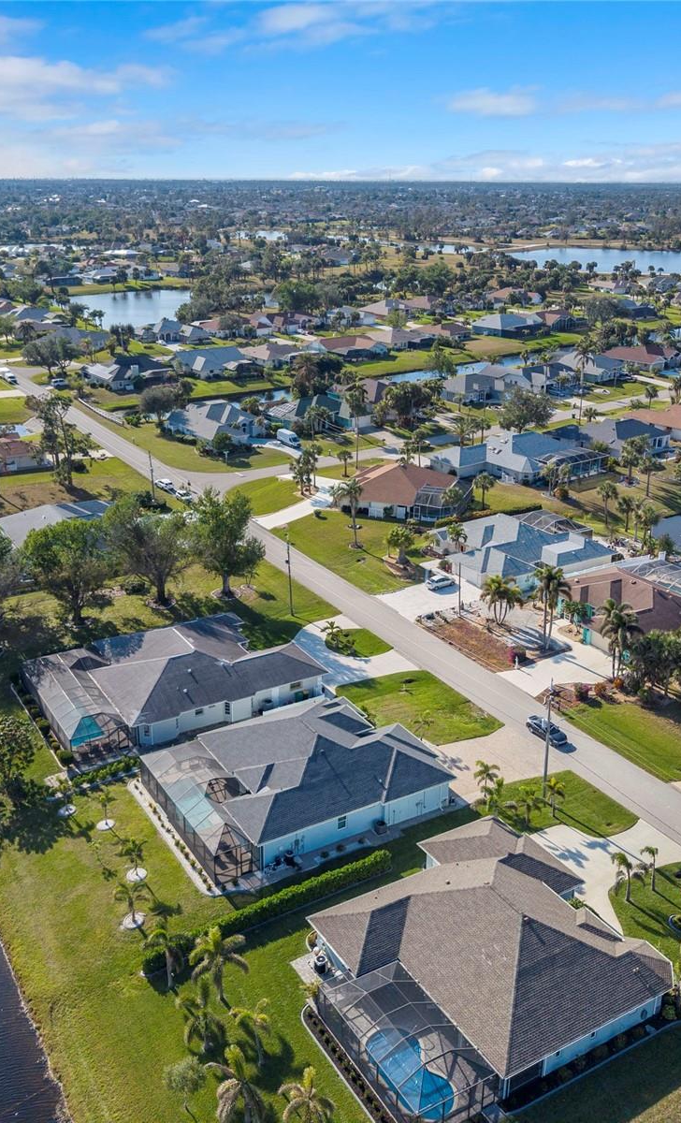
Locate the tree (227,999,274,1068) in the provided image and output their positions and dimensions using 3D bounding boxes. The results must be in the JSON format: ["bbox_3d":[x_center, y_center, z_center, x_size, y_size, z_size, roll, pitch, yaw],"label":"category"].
[{"bbox_3d":[-5.493,29.979,65.694,3.200,5.100,3.300,0,20,0],"label":"tree"}]

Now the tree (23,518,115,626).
[{"bbox_3d":[-33.190,1.460,127.290,11.000,12.600,11.000,0,20,0],"label":"tree"}]

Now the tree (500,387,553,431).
[{"bbox_3d":[41.210,-32.827,229.519,12.137,9.728,12.137,0,20,0],"label":"tree"}]

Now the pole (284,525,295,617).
[{"bbox_3d":[-6.418,1.290,132.573,0.600,12.472,0.900,-13,23,-28],"label":"pole"}]

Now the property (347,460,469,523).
[{"bbox_3d":[11.742,-13.133,180.786,19.000,5.300,21.300,9,22,21],"label":"property"}]

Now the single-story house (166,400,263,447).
[{"bbox_3d":[-25.832,-29.862,226.278,17.338,5.600,21.796,-11,23,-28],"label":"single-story house"}]

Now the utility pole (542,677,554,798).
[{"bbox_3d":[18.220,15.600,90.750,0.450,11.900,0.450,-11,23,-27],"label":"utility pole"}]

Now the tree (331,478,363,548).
[{"bbox_3d":[1.353,-7.369,158.663,4.700,10.700,4.700,0,20,0],"label":"tree"}]

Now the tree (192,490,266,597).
[{"bbox_3d":[-15.047,-2.033,139.134,9.998,14.031,9.998,0,20,0],"label":"tree"}]

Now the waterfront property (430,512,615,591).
[{"bbox_3d":[26.378,-2.808,153.391,27.030,5.100,20.405,-11,23,-28],"label":"waterfront property"}]

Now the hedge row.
[{"bbox_3d":[-5.088,26.729,80.239,21.600,1.150,1.350,-13,24,-31],"label":"hedge row"}]

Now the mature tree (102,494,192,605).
[{"bbox_3d":[-25.257,-1.347,137.027,11.300,14.100,11.300,0,20,0],"label":"mature tree"}]

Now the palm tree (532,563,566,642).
[{"bbox_3d":[24.190,5.230,120.840,3.900,10.500,3.900,0,20,0],"label":"palm tree"}]

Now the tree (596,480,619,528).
[{"bbox_3d":[43.118,-9.121,167.256,3.700,7.500,3.700,0,20,0],"label":"tree"}]

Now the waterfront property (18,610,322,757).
[{"bbox_3d":[-18.238,11.423,113.950,29.150,5.300,20.140,-11,23,-28],"label":"waterfront property"}]

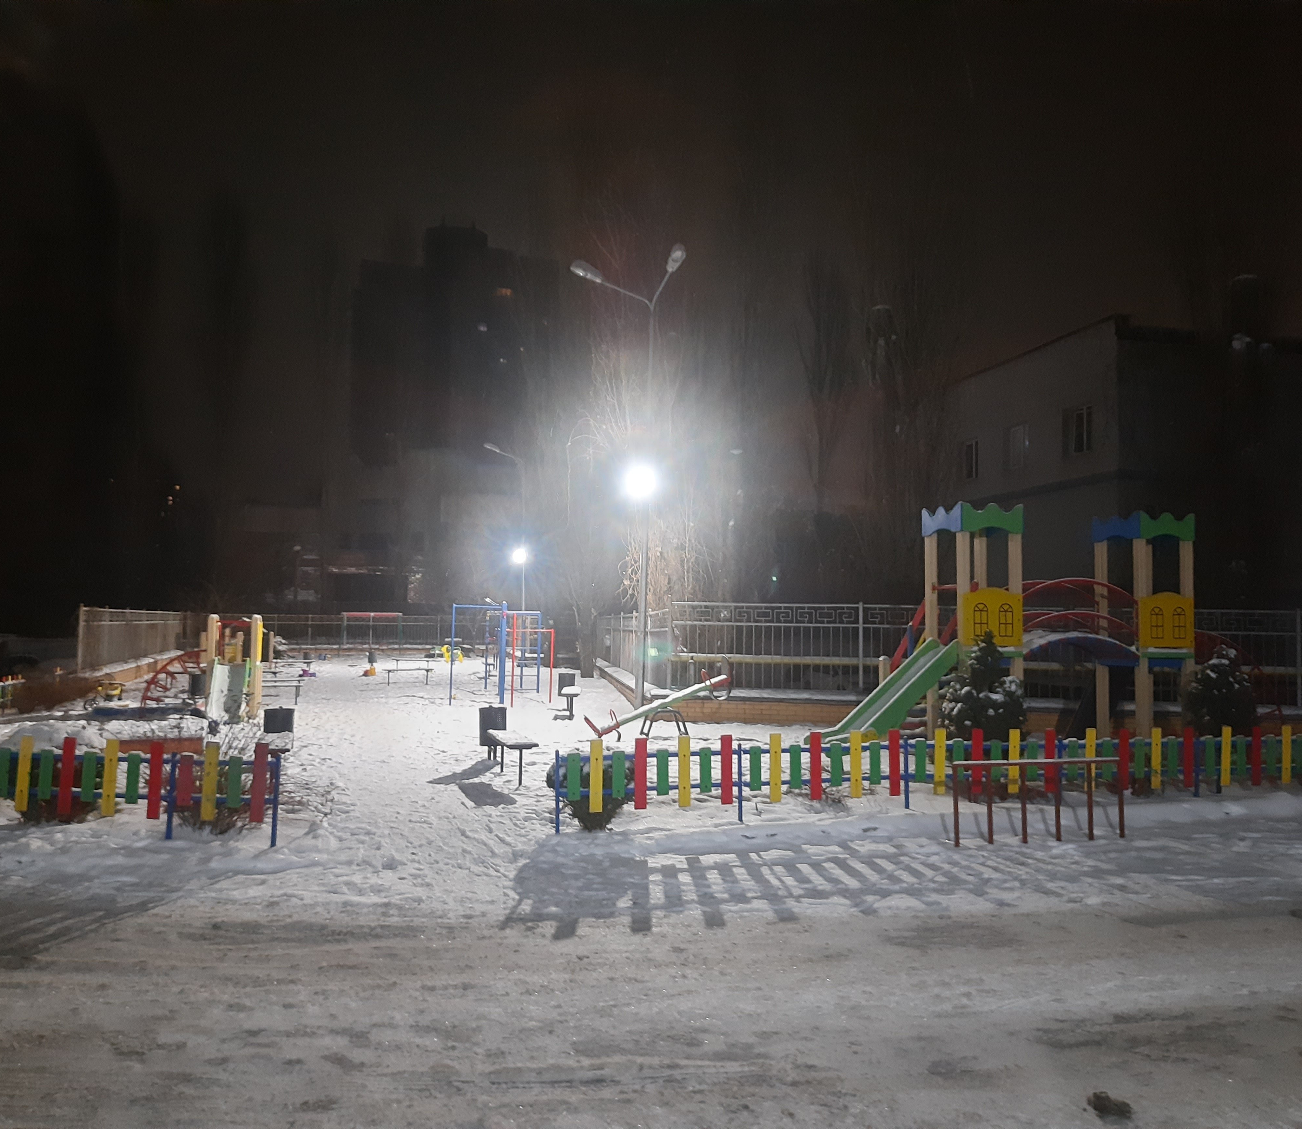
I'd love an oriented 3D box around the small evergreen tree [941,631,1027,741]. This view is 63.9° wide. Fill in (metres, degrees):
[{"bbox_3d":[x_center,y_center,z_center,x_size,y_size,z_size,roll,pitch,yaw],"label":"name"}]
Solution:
[{"bbox_3d":[3.691,1.499,11.544,0.960,1.530,0.960,1,-3,0],"label":"small evergreen tree"}]

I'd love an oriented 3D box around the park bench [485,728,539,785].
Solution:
[{"bbox_3d":[-1.377,1.912,10.392,0.320,0.430,1.310,2,-3,-18],"label":"park bench"}]

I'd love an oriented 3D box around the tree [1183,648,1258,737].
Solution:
[{"bbox_3d":[6.760,1.659,12.441,0.870,1.400,0.870,1,-3,0],"label":"tree"}]

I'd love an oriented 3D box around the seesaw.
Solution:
[{"bbox_3d":[0.106,1.938,14.526,2.030,0.900,0.420,2,-3,-12],"label":"seesaw"}]

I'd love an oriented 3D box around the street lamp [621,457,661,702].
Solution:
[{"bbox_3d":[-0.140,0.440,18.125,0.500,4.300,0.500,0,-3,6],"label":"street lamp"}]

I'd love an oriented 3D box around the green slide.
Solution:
[{"bbox_3d":[2.750,1.603,12.441,1.780,1.400,0.580,2,-3,-16],"label":"green slide"}]

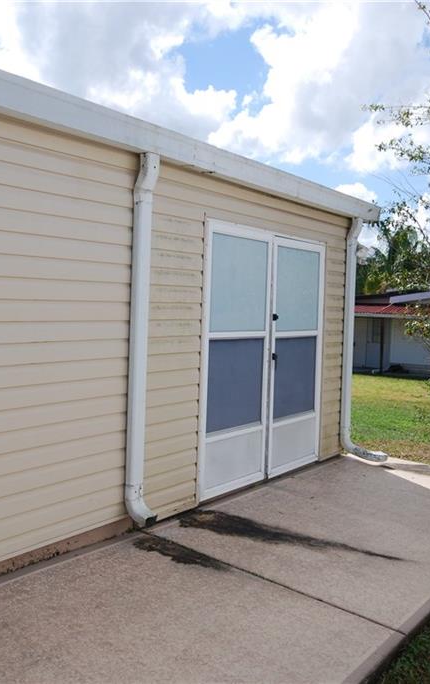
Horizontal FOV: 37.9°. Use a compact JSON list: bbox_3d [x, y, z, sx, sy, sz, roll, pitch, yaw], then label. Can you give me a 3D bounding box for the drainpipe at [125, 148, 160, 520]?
[{"bbox_3d":[-0.419,0.005,3.854,0.175,2.295,0.095,5,5,37],"label":"drainpipe"}]

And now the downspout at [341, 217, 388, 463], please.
[{"bbox_3d":[1.499,-0.026,6.111,0.485,2.355,0.095,5,5,37],"label":"downspout"}]

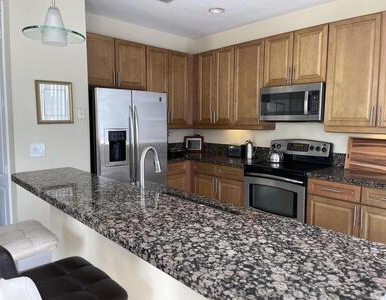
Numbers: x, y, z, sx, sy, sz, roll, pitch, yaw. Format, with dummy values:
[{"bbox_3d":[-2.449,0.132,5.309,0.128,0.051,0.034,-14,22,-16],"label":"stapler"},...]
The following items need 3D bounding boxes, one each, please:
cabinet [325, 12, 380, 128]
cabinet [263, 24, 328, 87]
[{"bbox_3d":[1.663,-0.736,3.054,0.319,1.081,0.471,-6,8,-43],"label":"cabinet"},{"bbox_3d":[1.234,-1.038,3.473,0.319,0.566,0.769,-6,8,-43],"label":"cabinet"}]

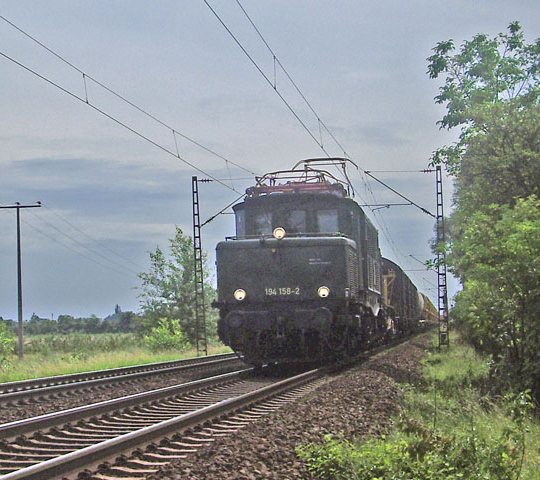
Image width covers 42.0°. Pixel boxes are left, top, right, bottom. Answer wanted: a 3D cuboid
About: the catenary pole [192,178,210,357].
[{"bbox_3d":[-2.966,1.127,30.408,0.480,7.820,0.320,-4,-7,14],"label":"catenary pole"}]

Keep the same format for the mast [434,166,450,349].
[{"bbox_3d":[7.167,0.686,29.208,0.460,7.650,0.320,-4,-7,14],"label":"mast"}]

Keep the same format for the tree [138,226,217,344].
[{"bbox_3d":[-7.596,3.786,58.007,6.400,9.910,5.800,-2,-7,0],"label":"tree"}]

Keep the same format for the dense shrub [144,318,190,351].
[{"bbox_3d":[-7.149,6.622,49.000,3.000,2.280,2.700,-2,-7,0],"label":"dense shrub"}]

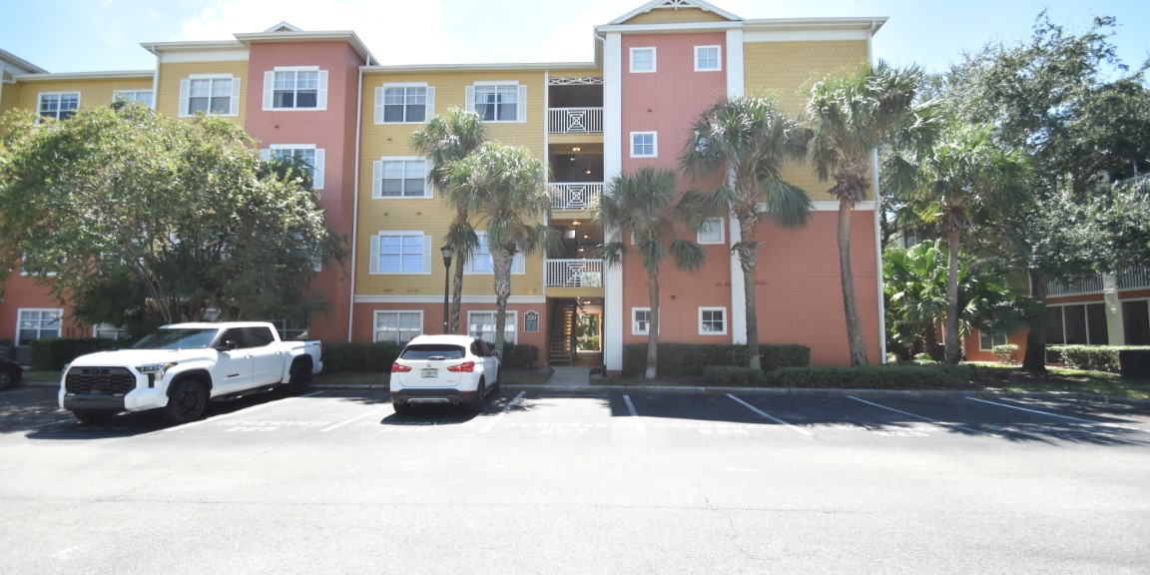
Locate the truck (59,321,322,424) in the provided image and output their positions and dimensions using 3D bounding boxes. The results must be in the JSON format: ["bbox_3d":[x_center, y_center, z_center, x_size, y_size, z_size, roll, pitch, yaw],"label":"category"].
[{"bbox_3d":[-8.326,1.754,11.207,2.080,1.980,5.930,0,-5,0],"label":"truck"}]

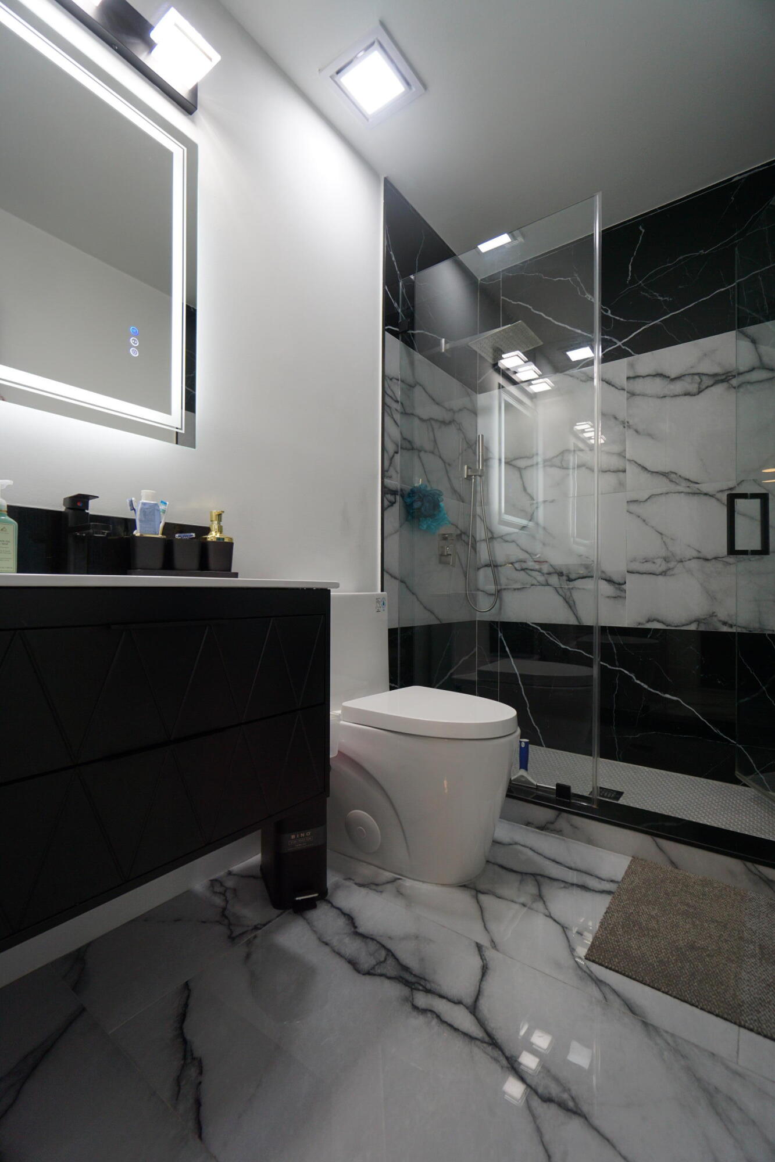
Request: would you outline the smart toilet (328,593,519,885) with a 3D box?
[{"bbox_3d":[0.085,0.436,1.516,0.680,0.785,0.392,0,-1,38],"label":"smart toilet"}]

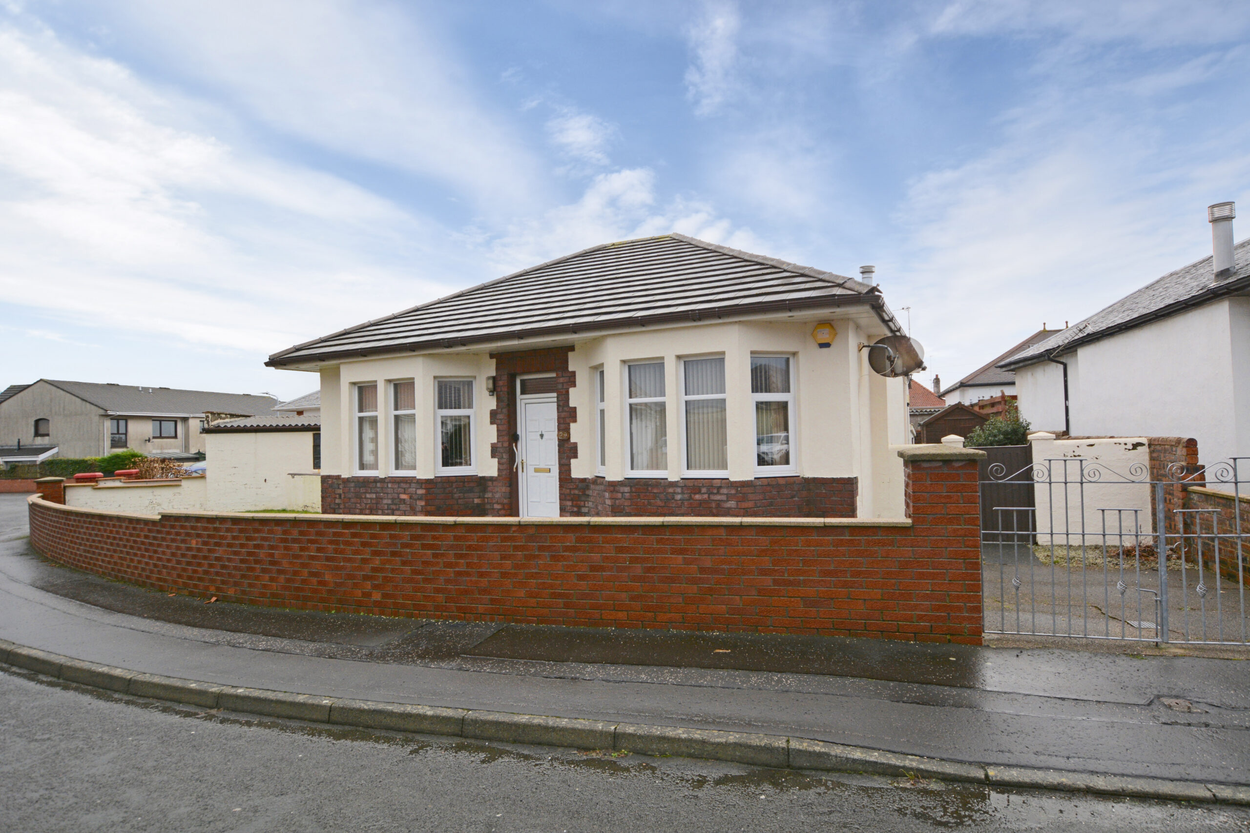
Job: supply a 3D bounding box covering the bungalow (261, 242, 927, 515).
[{"bbox_3d":[0.184,-0.830,13.768,10.750,5.690,8.950,-2,-2,28],"label":"bungalow"}]

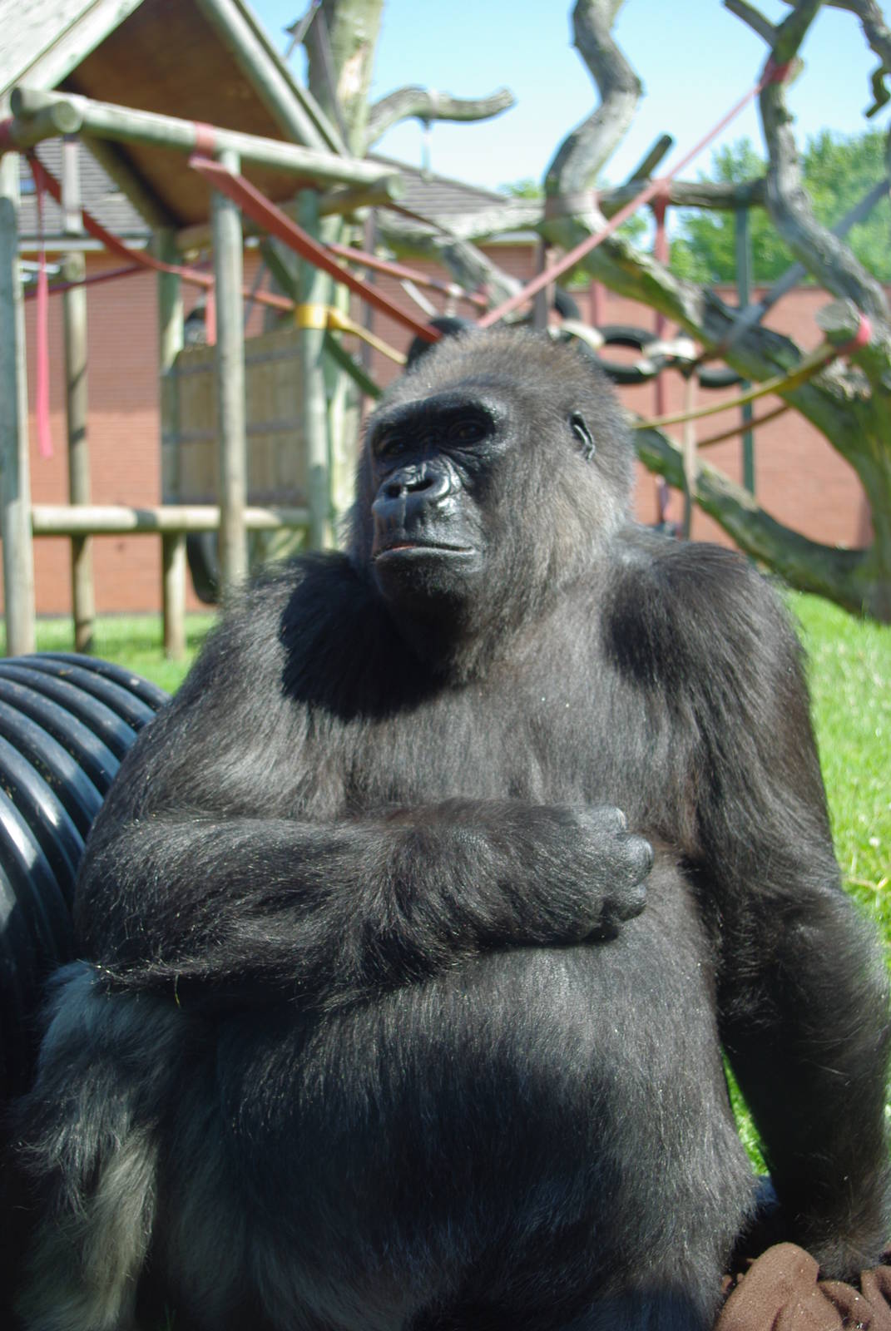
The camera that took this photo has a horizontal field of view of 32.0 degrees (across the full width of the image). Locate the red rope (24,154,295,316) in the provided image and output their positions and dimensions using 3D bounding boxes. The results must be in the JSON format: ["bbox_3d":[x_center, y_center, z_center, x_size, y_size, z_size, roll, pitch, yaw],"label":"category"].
[{"bbox_3d":[-1.668,-2.604,9.550,0.120,0.674,2.259,3,6,35],"label":"red rope"}]

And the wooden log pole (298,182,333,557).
[{"bbox_3d":[-0.895,-1.611,10.802,0.155,3.324,0.155,-1,5,-5],"label":"wooden log pole"}]

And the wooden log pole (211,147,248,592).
[{"bbox_3d":[-1.310,-1.490,9.601,0.155,3.312,0.155,-1,5,-8],"label":"wooden log pole"}]

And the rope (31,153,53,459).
[{"bbox_3d":[-2.237,-1.976,8.600,0.060,1.650,0.090,3,7,39],"label":"rope"}]

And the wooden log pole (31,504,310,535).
[{"bbox_3d":[-1.671,-0.910,9.675,0.155,0.155,2.406,3,7,39],"label":"wooden log pole"}]

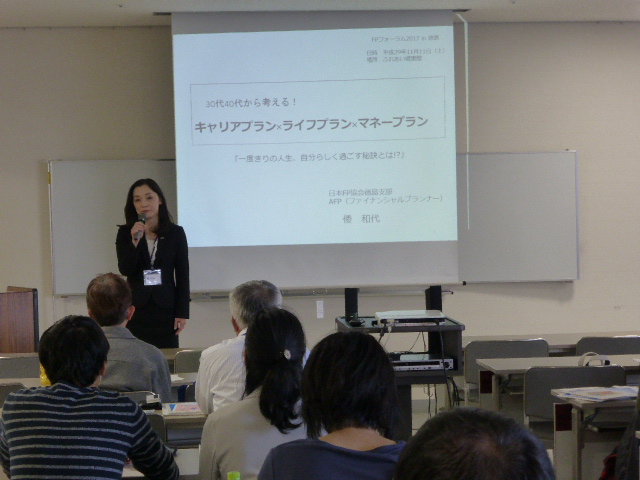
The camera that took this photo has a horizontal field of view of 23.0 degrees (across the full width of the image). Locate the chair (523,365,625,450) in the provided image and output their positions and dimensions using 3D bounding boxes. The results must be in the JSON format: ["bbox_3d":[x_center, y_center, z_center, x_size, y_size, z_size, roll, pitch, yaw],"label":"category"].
[{"bbox_3d":[1.068,0.909,6.918,0.450,0.760,0.500,-1,2,-6],"label":"chair"}]

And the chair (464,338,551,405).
[{"bbox_3d":[0.918,0.873,8.139,0.450,0.760,0.500,-1,2,-6],"label":"chair"}]

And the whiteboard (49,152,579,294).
[{"bbox_3d":[-0.002,-0.123,10.675,3.600,0.900,0.060,-1,2,-6],"label":"whiteboard"}]

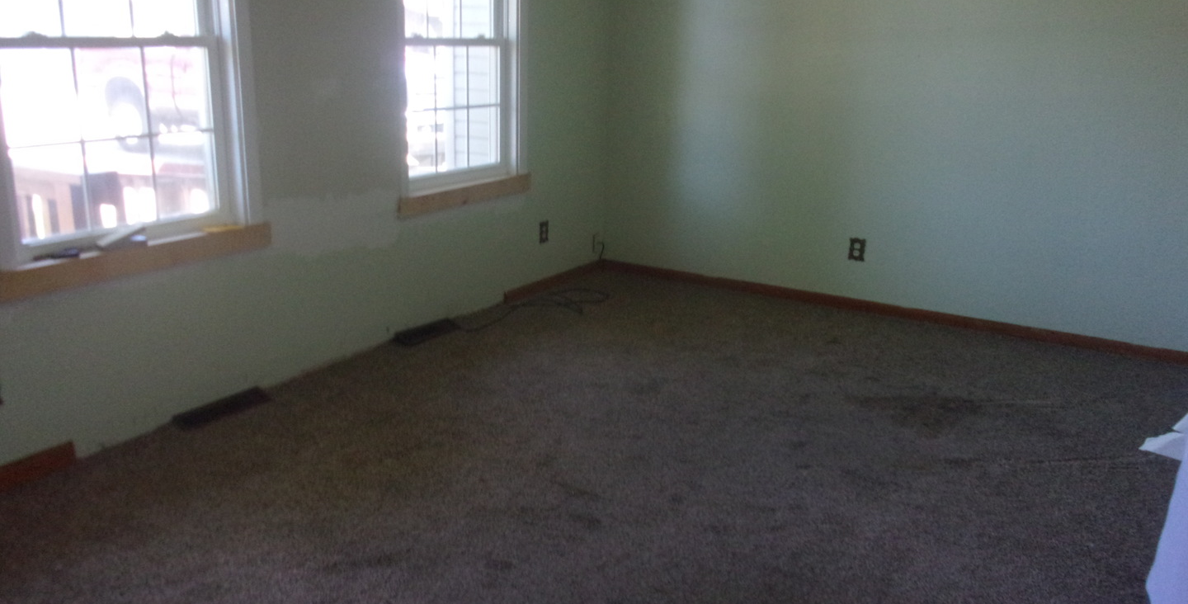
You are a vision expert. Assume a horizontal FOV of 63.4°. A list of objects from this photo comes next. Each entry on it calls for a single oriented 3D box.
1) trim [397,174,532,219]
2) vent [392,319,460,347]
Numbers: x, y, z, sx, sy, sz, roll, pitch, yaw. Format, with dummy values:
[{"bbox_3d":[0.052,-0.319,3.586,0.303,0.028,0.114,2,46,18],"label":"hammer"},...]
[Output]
[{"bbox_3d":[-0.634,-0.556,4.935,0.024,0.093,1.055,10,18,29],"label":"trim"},{"bbox_3d":[-0.822,0.153,4.740,0.140,0.018,0.370,10,18,29],"label":"vent"}]

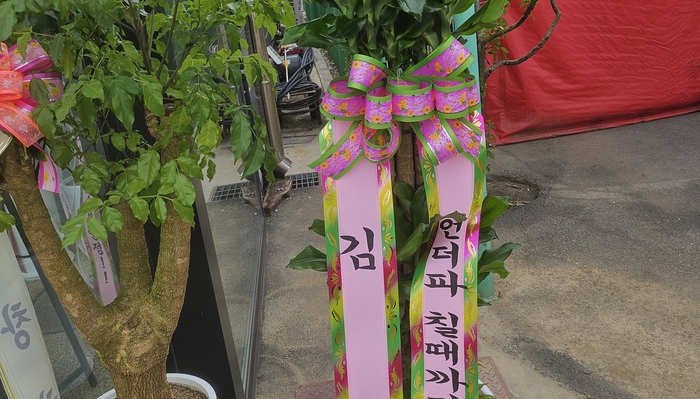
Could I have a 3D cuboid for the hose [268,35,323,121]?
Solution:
[{"bbox_3d":[-0.590,-1.262,6.829,0.520,0.780,0.500,-7,20,0],"label":"hose"}]

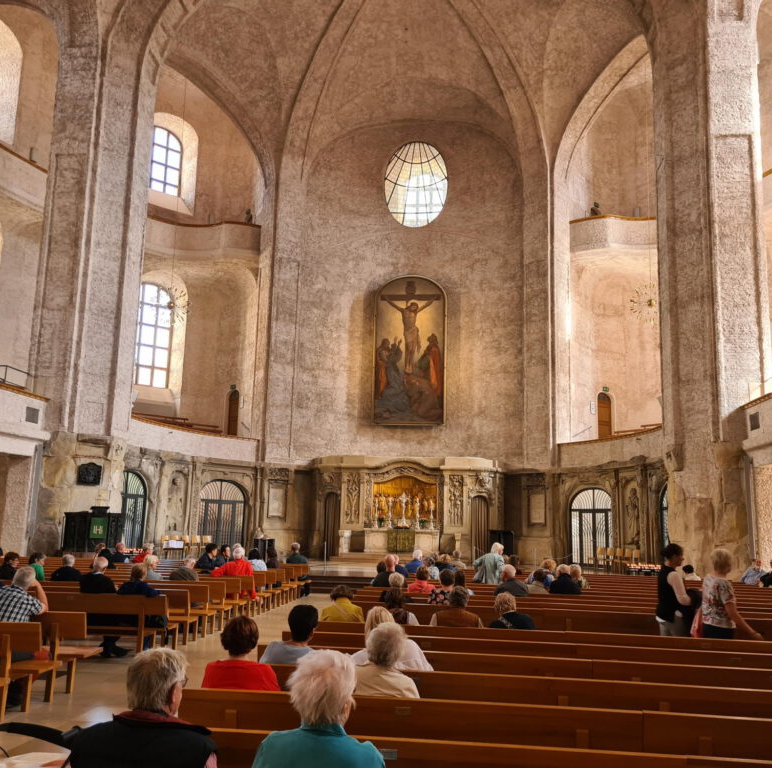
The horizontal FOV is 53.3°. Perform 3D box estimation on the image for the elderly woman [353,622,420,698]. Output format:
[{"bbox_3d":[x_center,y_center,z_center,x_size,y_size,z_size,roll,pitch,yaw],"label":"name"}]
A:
[{"bbox_3d":[0.001,1.952,4.404,0.460,1.170,0.720,1,-10,5],"label":"elderly woman"}]

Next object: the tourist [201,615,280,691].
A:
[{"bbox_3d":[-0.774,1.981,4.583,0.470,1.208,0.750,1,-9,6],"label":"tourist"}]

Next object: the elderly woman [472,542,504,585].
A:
[{"bbox_3d":[1.818,3.579,13.603,0.550,1.531,0.480,-4,-10,30],"label":"elderly woman"}]

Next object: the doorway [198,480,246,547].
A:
[{"bbox_3d":[-6.703,5.482,31.304,1.944,3.075,0.400,7,-12,-27],"label":"doorway"}]

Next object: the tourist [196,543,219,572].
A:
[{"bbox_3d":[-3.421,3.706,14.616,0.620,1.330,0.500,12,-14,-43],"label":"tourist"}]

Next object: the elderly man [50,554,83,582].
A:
[{"bbox_3d":[-4.571,3.135,11.416,0.480,1.197,0.760,1,-9,5],"label":"elderly man"}]

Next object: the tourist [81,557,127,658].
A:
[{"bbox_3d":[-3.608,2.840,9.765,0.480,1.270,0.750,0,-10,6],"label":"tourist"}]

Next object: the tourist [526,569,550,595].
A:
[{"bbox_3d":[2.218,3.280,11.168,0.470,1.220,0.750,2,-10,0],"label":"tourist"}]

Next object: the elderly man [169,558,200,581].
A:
[{"bbox_3d":[-3.070,3.331,12.172,0.480,1.184,0.780,-2,-9,20],"label":"elderly man"}]

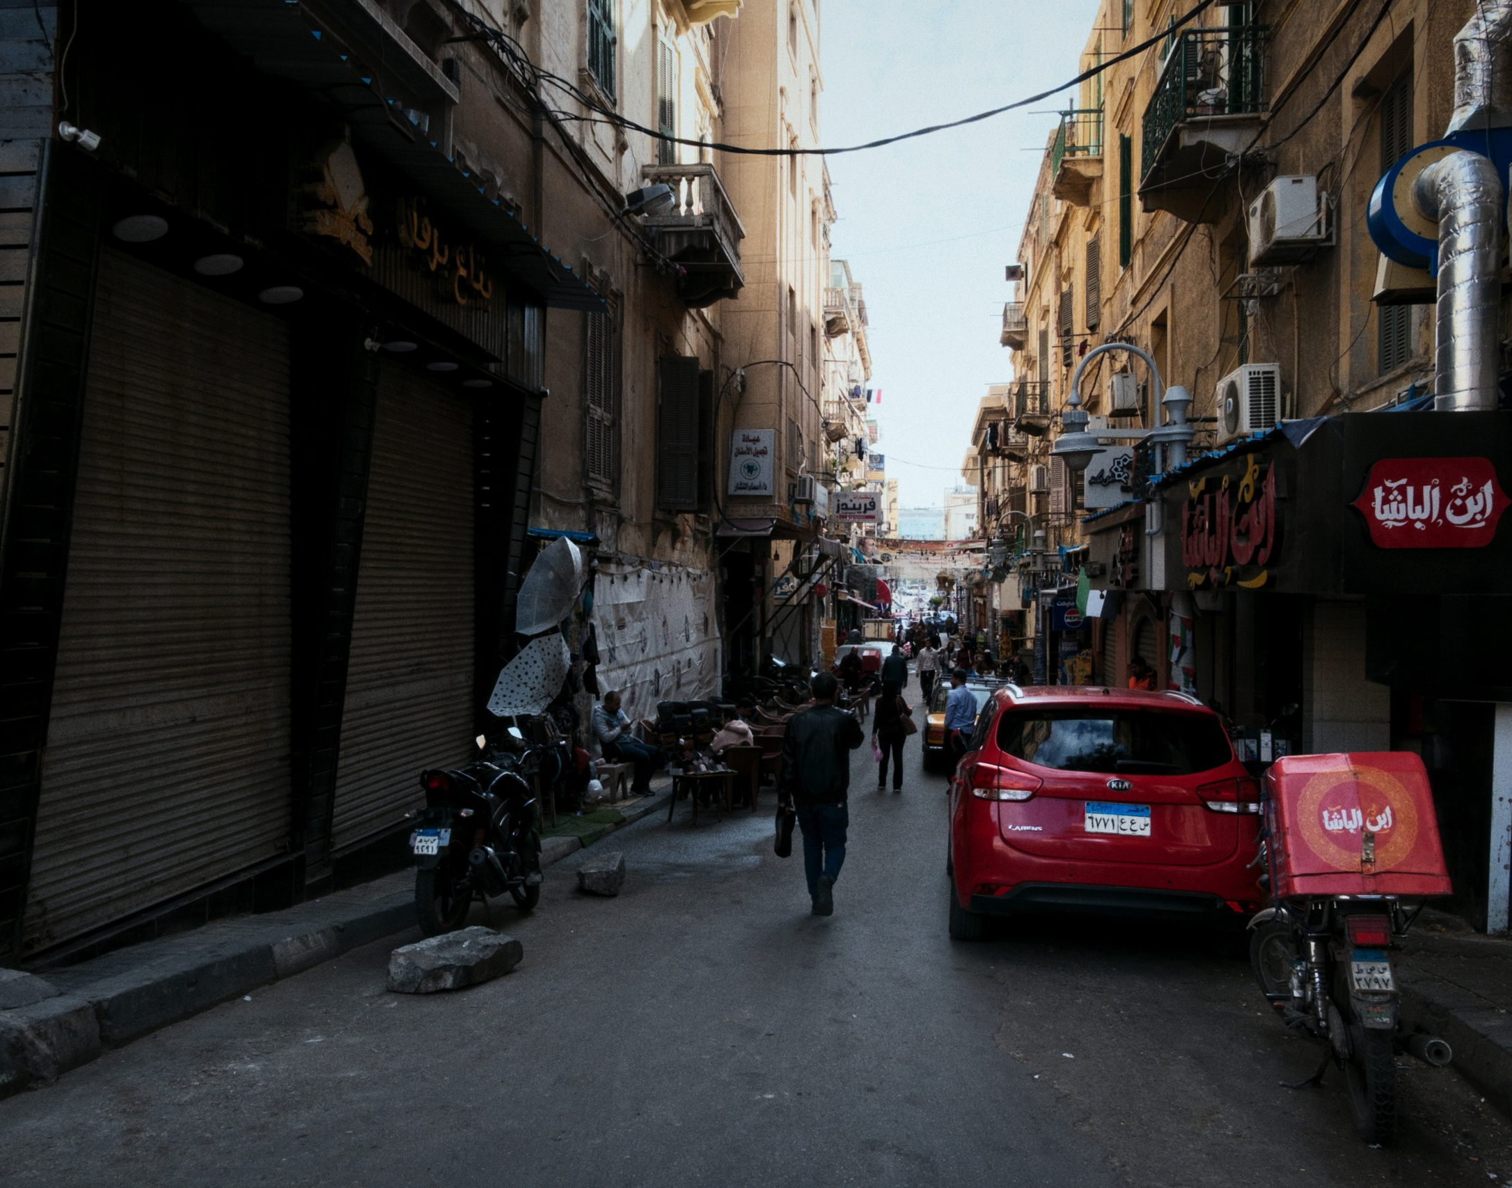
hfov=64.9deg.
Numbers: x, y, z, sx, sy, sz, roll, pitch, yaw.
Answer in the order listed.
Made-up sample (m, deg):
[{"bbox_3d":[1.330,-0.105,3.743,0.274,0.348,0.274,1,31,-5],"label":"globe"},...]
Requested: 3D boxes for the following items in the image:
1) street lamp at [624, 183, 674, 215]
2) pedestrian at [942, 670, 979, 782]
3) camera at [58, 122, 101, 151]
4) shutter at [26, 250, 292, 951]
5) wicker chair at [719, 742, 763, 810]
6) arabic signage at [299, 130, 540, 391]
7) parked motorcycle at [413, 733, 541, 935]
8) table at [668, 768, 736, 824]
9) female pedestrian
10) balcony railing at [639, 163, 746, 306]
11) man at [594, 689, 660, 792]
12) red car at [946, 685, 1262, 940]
[{"bbox_3d":[-1.270,-4.730,14.250,0.600,0.190,0.310,-20,-3,8],"label":"street lamp"},{"bbox_3d":[2.830,1.940,16.500,0.520,1.740,0.380,0,0,-7],"label":"pedestrian"},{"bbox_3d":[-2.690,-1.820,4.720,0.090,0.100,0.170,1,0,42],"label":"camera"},{"bbox_3d":[-3.055,-0.040,6.200,0.090,3.300,2.320,0,0,9],"label":"shutter"},{"bbox_3d":[-0.190,2.360,15.300,0.550,0.840,0.570,0,0,-7],"label":"wicker chair"},{"bbox_3d":[-2.200,-2.260,8.470,0.150,0.950,3.900,0,0,9],"label":"arabic signage"},{"bbox_3d":[-1.630,1.430,7.180,0.750,1.140,2.000,-1,-5,14],"label":"parked motorcycle"},{"bbox_3d":[-0.630,2.380,13.800,0.720,0.600,0.550,0,0,0],"label":"table"},{"bbox_3d":[2.100,2.265,18.400,0.550,1.620,0.360,0,0,6],"label":"female pedestrian"},{"bbox_3d":[-0.850,-5.220,18.000,0.950,1.420,3.000,0,0,9],"label":"balcony railing"},{"bbox_3d":[-1.520,1.740,13.900,0.800,1.200,0.520,1,0,12],"label":"man"},{"bbox_3d":[2.300,1.480,8.700,1.820,1.600,4.520,0,-5,9],"label":"red car"}]

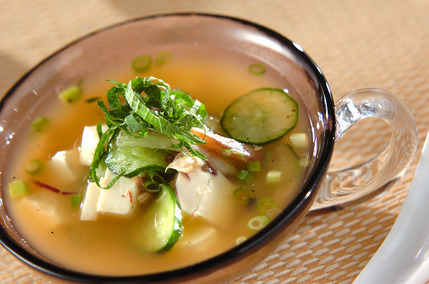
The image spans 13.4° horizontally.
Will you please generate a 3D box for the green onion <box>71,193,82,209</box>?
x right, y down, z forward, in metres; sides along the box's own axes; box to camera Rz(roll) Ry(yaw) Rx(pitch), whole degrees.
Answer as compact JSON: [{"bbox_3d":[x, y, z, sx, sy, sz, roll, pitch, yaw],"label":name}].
[{"bbox_3d":[-0.047,0.020,0.624,0.004,0.004,0.004,-16,45,0],"label":"green onion"}]

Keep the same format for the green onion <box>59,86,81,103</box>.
[{"bbox_3d":[-0.053,-0.018,0.666,0.007,0.005,0.006,-14,45,1],"label":"green onion"}]

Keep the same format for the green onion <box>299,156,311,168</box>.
[{"bbox_3d":[0.030,0.007,0.614,0.004,0.003,0.004,-15,65,0],"label":"green onion"}]

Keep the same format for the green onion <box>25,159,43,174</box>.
[{"bbox_3d":[-0.064,0.009,0.639,0.005,0.004,0.005,-11,58,18],"label":"green onion"}]

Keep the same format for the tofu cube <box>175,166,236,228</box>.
[{"bbox_3d":[-0.003,0.019,0.617,0.017,0.016,0.017,2,47,17],"label":"tofu cube"}]

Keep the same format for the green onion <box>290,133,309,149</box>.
[{"bbox_3d":[0.029,-0.001,0.622,0.005,0.005,0.005,-6,46,10],"label":"green onion"}]

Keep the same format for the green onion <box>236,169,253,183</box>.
[{"bbox_3d":[0.010,0.011,0.615,0.005,0.004,0.005,-30,57,14],"label":"green onion"}]

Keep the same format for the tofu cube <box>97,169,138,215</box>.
[{"bbox_3d":[-0.033,0.018,0.619,0.012,0.012,0.013,4,49,19],"label":"tofu cube"}]

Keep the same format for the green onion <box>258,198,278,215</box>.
[{"bbox_3d":[0.018,0.021,0.611,0.007,0.004,0.007,-1,46,14],"label":"green onion"}]

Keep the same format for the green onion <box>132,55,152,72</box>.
[{"bbox_3d":[-0.027,-0.029,0.672,0.007,0.004,0.007,-1,46,14],"label":"green onion"}]

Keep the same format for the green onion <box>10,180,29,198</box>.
[{"bbox_3d":[-0.068,0.017,0.637,0.007,0.005,0.006,-9,45,7],"label":"green onion"}]

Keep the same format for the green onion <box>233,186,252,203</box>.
[{"bbox_3d":[0.010,0.018,0.618,0.006,0.004,0.006,-1,46,14],"label":"green onion"}]

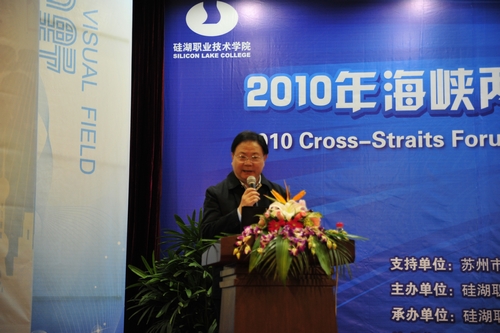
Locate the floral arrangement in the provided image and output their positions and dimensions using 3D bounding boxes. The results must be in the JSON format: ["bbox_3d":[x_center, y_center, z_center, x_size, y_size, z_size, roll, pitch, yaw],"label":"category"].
[{"bbox_3d":[0.210,0.321,4.120,0.549,0.420,0.380,2,-10,-11],"label":"floral arrangement"}]

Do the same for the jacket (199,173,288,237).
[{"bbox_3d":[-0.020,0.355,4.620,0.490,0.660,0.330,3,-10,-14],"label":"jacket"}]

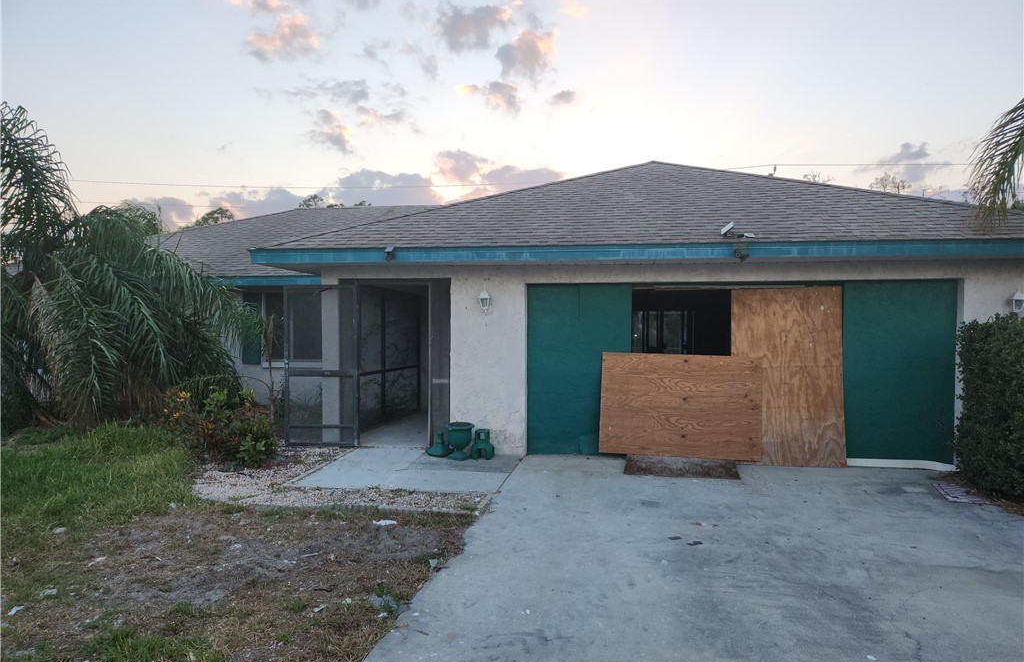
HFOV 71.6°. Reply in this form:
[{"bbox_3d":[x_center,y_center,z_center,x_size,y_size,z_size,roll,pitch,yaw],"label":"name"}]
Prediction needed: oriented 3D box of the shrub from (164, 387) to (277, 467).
[{"bbox_3d":[-3.550,1.120,8.650,1.300,0.900,1.100,0,0,8],"label":"shrub"}]

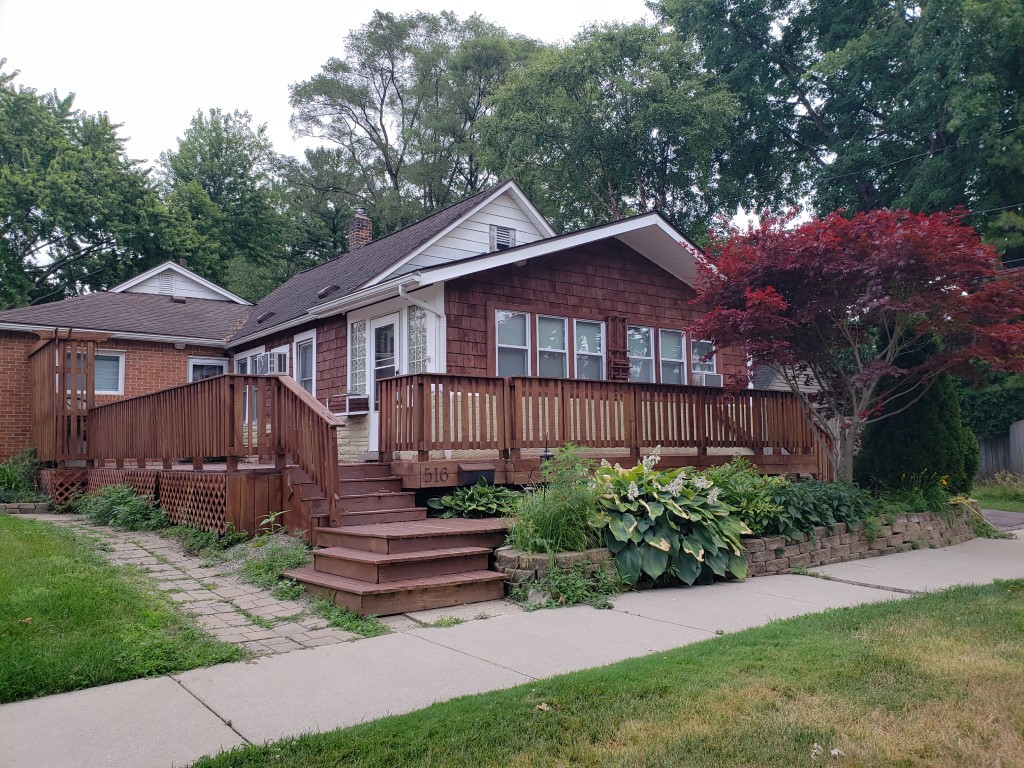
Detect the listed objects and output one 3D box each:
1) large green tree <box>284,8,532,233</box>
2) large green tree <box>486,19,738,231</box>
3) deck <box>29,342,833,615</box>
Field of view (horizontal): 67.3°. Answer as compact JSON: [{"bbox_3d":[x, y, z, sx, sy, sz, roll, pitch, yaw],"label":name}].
[{"bbox_3d":[-3.811,-5.734,30.688,10.239,19.038,10.239,-1,-5,0],"label":"large green tree"},{"bbox_3d":[3.309,-4.251,23.878,8.155,14.588,8.155,-1,-5,0],"label":"large green tree"},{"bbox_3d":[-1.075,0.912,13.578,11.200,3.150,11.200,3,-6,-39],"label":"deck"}]

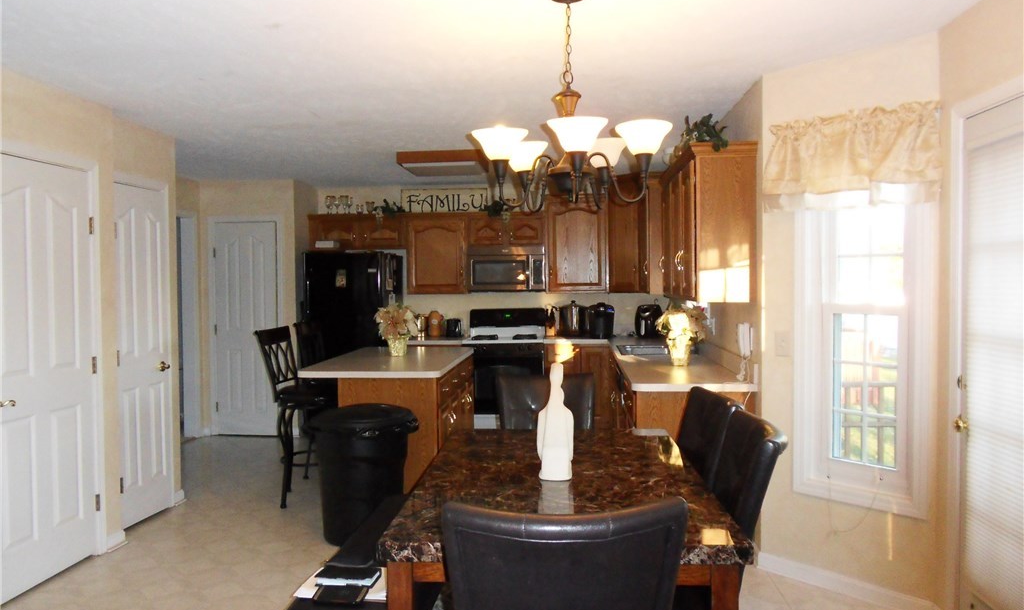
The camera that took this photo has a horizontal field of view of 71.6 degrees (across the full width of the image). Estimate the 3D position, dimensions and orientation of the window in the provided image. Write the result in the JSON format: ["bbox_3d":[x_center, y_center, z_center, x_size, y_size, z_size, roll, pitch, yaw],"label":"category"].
[{"bbox_3d":[1.557,0.076,3.169,0.120,1.630,0.600,-2,2,-40],"label":"window"}]

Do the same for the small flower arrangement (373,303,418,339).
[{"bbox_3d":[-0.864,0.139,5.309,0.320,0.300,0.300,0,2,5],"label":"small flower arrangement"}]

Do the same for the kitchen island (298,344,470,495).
[{"bbox_3d":[-0.821,0.849,5.166,0.925,0.915,1.430,0,2,5],"label":"kitchen island"}]

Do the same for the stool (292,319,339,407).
[{"bbox_3d":[-1.328,0.711,5.469,0.550,1.130,0.470,0,2,5],"label":"stool"}]

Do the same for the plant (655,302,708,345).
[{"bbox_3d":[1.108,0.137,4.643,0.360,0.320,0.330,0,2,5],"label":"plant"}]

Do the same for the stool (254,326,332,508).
[{"bbox_3d":[-1.420,0.739,4.740,0.460,1.130,0.440,0,2,7],"label":"stool"}]

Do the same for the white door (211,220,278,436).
[{"bbox_3d":[-2.534,0.238,6.805,0.625,2.040,0.050,0,2,5],"label":"white door"}]

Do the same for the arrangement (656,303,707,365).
[{"bbox_3d":[1.081,0.186,4.530,0.310,0.400,0.300,0,2,5],"label":"arrangement"}]

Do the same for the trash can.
[{"bbox_3d":[-0.849,0.955,4.044,0.610,0.730,0.590,0,2,0],"label":"trash can"}]

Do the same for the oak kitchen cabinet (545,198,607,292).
[{"bbox_3d":[0.641,-0.583,7.015,0.596,0.920,0.320,0,2,5],"label":"oak kitchen cabinet"}]

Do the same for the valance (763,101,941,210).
[{"bbox_3d":[1.474,-0.636,3.152,0.110,0.410,0.750,-2,2,-40],"label":"valance"}]

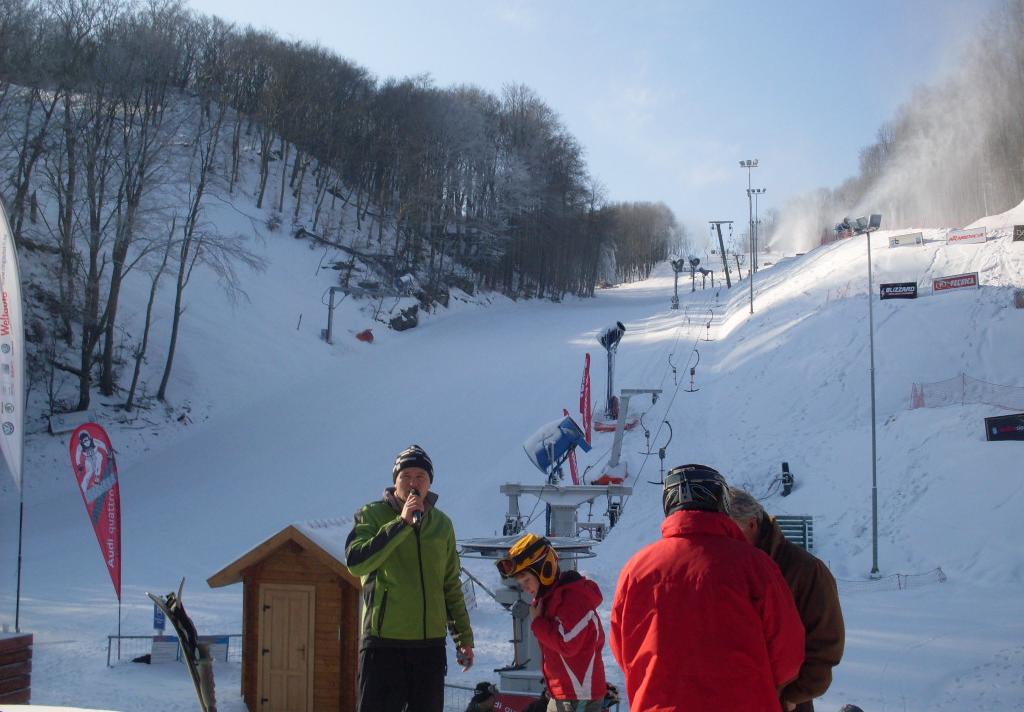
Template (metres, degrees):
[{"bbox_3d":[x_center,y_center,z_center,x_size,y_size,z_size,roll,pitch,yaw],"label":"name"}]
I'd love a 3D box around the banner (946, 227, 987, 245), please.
[{"bbox_3d":[32.346,-8.505,80.000,2.700,0.970,0.080,-2,-6,27],"label":"banner"}]

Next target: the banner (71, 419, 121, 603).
[{"bbox_3d":[-7.762,2.905,21.000,0.970,3.300,0.100,1,-5,-12],"label":"banner"}]

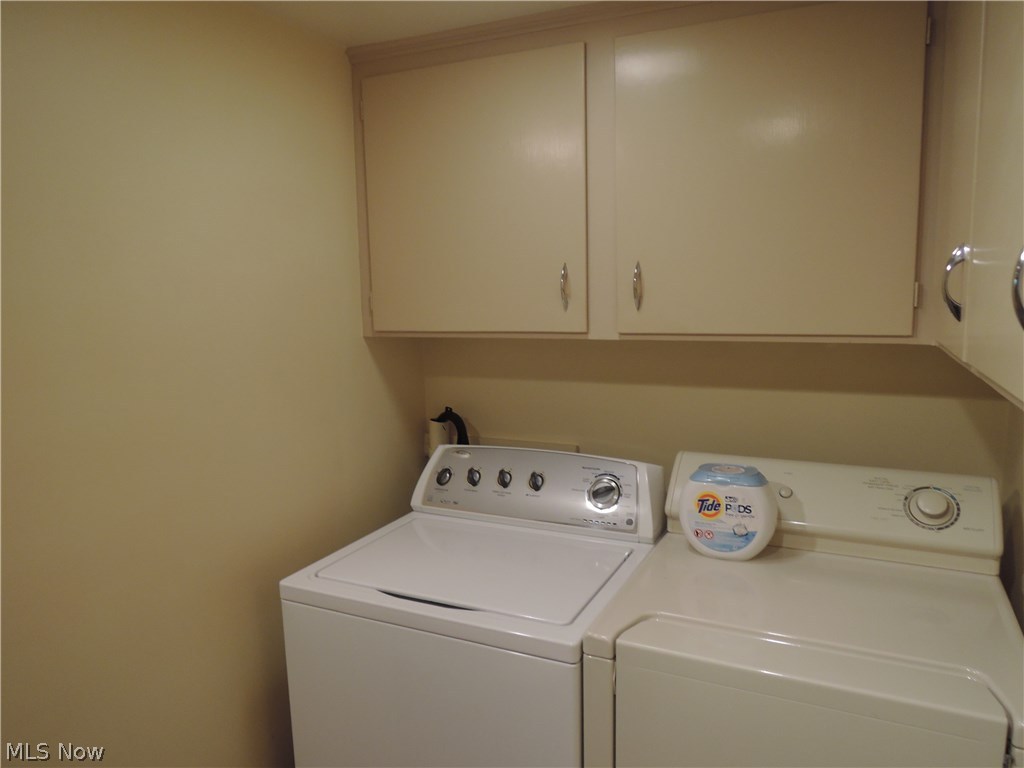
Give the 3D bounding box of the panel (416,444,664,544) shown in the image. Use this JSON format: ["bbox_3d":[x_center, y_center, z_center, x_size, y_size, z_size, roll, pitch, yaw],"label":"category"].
[{"bbox_3d":[0.057,0.281,1.938,0.702,0.187,0.133,2,9,25],"label":"panel"}]

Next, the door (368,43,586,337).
[{"bbox_3d":[-0.108,-0.483,1.873,0.649,0.695,0.025,2,9,25],"label":"door"}]

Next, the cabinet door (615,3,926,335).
[{"bbox_3d":[0.541,-0.454,1.573,0.634,0.691,0.025,2,9,25],"label":"cabinet door"}]

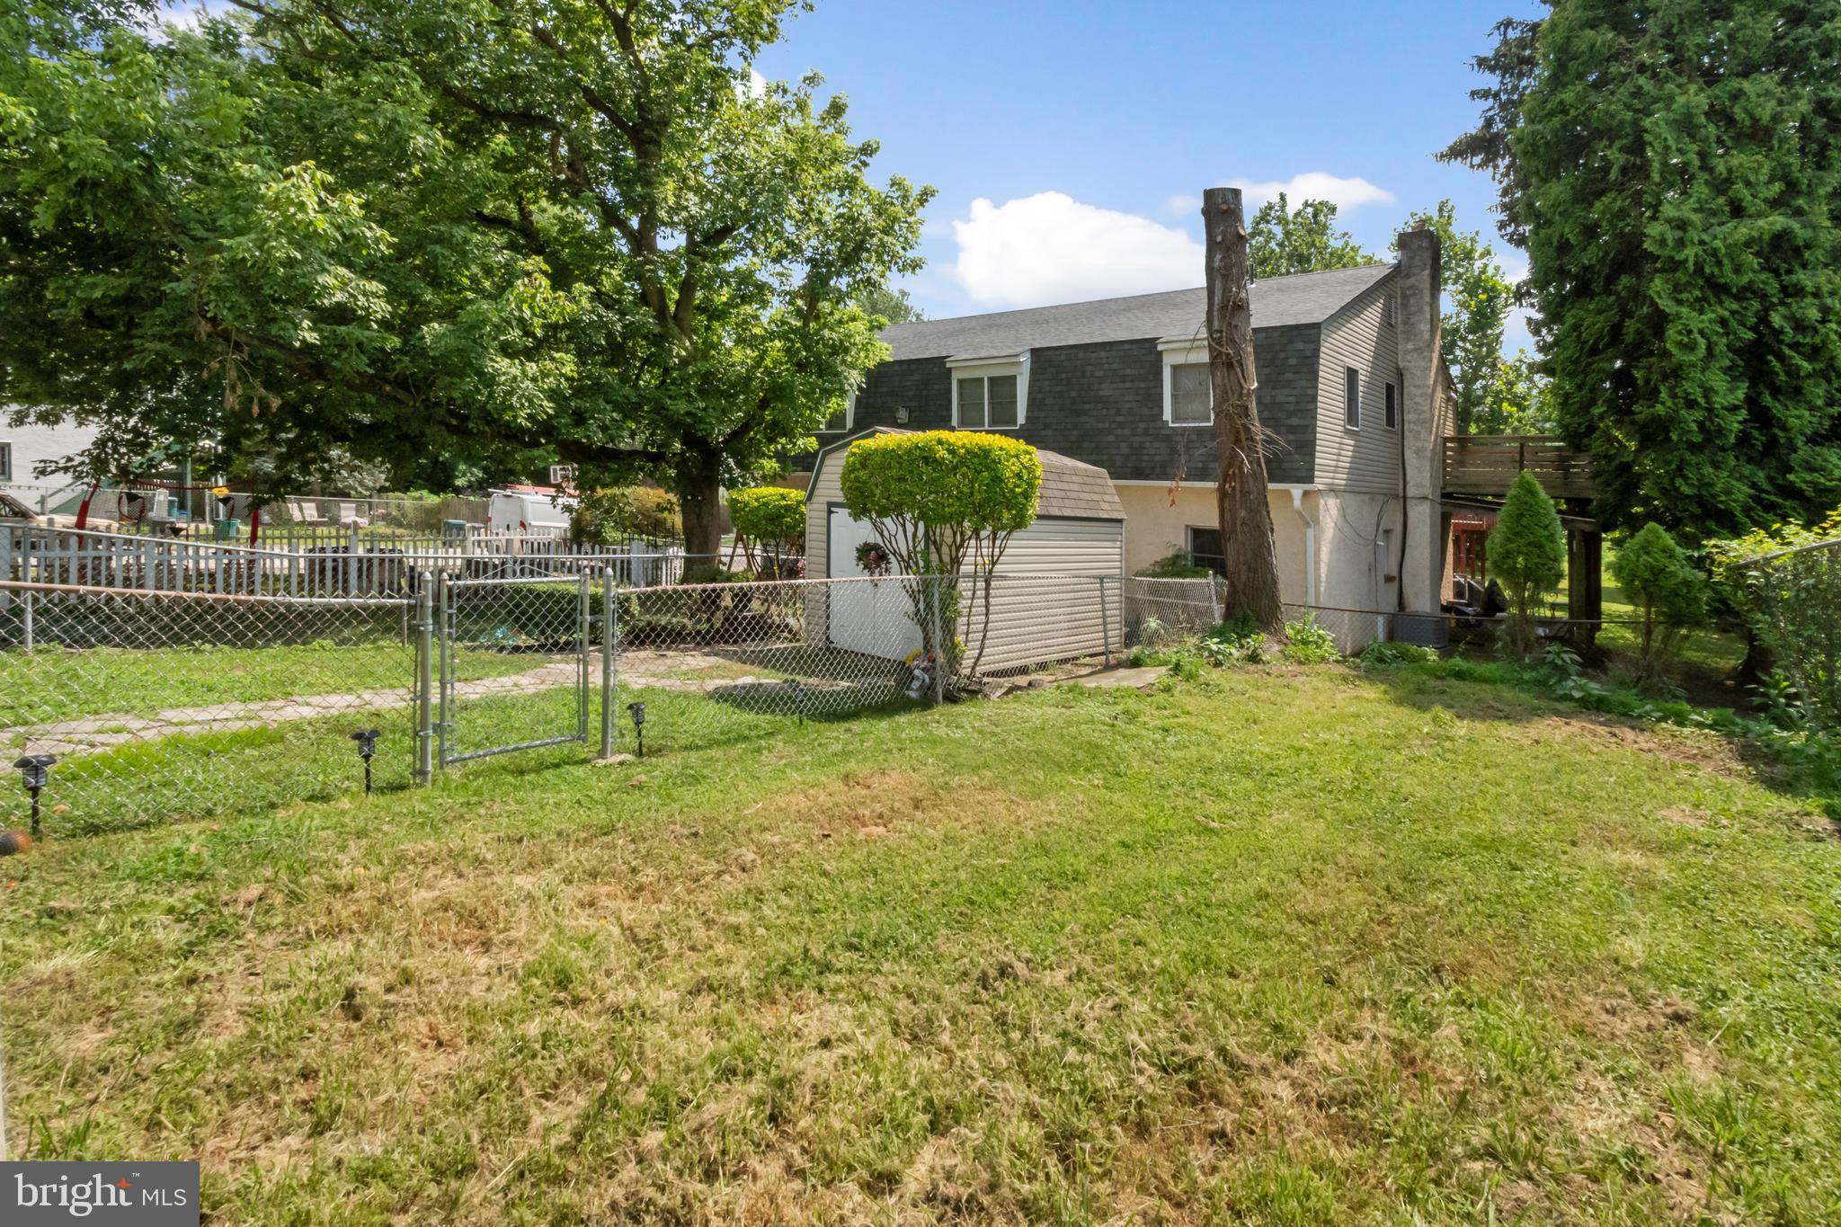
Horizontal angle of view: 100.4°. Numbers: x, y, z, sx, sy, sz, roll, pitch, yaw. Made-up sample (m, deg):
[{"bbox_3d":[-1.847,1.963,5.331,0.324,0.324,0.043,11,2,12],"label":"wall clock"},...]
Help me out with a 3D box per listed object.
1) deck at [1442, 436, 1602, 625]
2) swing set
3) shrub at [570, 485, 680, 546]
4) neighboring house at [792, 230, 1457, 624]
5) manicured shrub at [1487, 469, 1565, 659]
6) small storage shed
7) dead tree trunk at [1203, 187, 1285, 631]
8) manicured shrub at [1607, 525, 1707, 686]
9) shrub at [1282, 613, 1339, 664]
[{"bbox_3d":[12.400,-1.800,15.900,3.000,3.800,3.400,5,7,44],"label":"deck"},{"bbox_3d":[-13.300,-1.500,13.600,2.500,1.850,1.600,-3,6,-37],"label":"swing set"},{"bbox_3d":[-7.500,-2.400,19.500,2.600,1.900,2.300,-1,5,-21],"label":"shrub"},{"bbox_3d":[4.700,-3.750,20.200,13.800,8.300,9.300,5,7,44],"label":"neighboring house"},{"bbox_3d":[7.880,-0.620,10.000,0.850,2.400,0.850,4,6,38],"label":"manicured shrub"},{"bbox_3d":[0.820,-0.930,11.100,2.650,2.950,3.750,5,7,44],"label":"small storage shed"},{"bbox_3d":[4.800,-2.800,11.300,1.000,6.500,0.850,3,5,23],"label":"dead tree trunk"},{"bbox_3d":[8.250,-0.100,8.600,0.820,1.800,0.820,5,7,44],"label":"manicured shrub"},{"bbox_3d":[5.460,0.340,10.700,0.730,0.700,0.680,3,5,27],"label":"shrub"}]

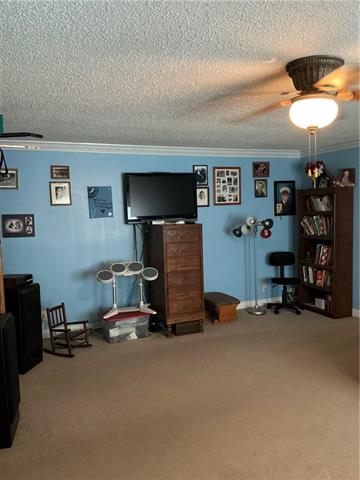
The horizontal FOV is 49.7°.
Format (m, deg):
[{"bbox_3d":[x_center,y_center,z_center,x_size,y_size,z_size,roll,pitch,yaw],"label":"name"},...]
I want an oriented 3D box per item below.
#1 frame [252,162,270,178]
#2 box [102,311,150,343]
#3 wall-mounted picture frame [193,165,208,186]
[{"bbox_3d":[1.264,-1.096,6.049,0.303,0.232,0.030,-3,4,-22],"label":"frame"},{"bbox_3d":[-0.698,1.062,4.859,0.556,0.298,0.397,-3,4,-22],"label":"box"},{"bbox_3d":[0.296,-0.946,5.667,0.233,0.288,0.030,-3,4,-22],"label":"wall-mounted picture frame"}]

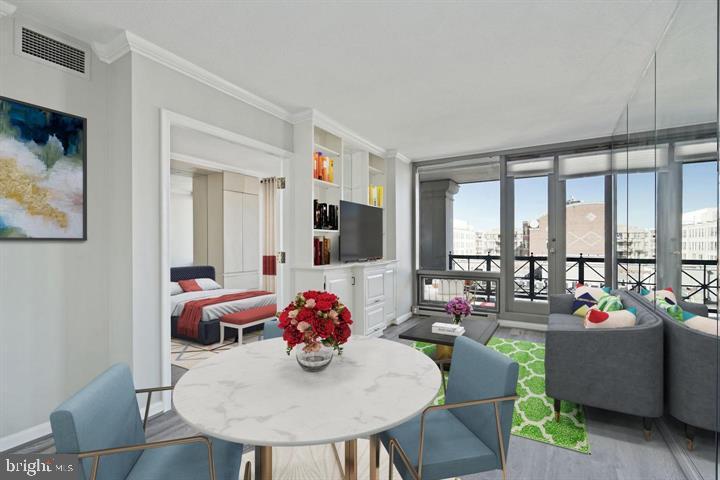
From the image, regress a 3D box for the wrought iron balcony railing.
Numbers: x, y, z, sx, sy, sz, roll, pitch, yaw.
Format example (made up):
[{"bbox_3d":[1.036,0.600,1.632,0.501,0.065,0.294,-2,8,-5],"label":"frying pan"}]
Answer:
[{"bbox_3d":[3.699,0.713,5.946,4.099,0.895,0.080,0,0,30],"label":"wrought iron balcony railing"}]

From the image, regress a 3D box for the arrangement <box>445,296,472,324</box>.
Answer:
[{"bbox_3d":[1.040,0.745,3.380,0.280,0.290,0.280,0,0,30],"label":"arrangement"}]

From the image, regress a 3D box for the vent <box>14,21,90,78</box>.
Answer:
[{"bbox_3d":[-2.011,-1.238,2.117,0.030,0.245,0.376,0,0,30],"label":"vent"}]

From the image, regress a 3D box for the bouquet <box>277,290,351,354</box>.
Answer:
[{"bbox_3d":[-0.196,0.359,1.410,0.310,0.260,0.310,0,0,0],"label":"bouquet"}]

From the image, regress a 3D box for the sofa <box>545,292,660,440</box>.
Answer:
[{"bbox_3d":[2.008,0.885,2.805,0.655,0.750,1.790,0,0,30],"label":"sofa"}]

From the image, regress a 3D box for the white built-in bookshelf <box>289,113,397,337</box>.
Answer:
[{"bbox_3d":[-0.057,-0.025,4.131,0.570,2.570,1.765,0,0,30],"label":"white built-in bookshelf"}]

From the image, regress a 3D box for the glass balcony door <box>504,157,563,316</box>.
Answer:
[{"bbox_3d":[2.383,-0.050,4.480,0.670,2.180,0.060,0,0,30],"label":"glass balcony door"}]

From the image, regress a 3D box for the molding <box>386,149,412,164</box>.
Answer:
[{"bbox_3d":[0.654,-1.268,5.039,0.200,0.105,0.640,0,0,30],"label":"molding"}]

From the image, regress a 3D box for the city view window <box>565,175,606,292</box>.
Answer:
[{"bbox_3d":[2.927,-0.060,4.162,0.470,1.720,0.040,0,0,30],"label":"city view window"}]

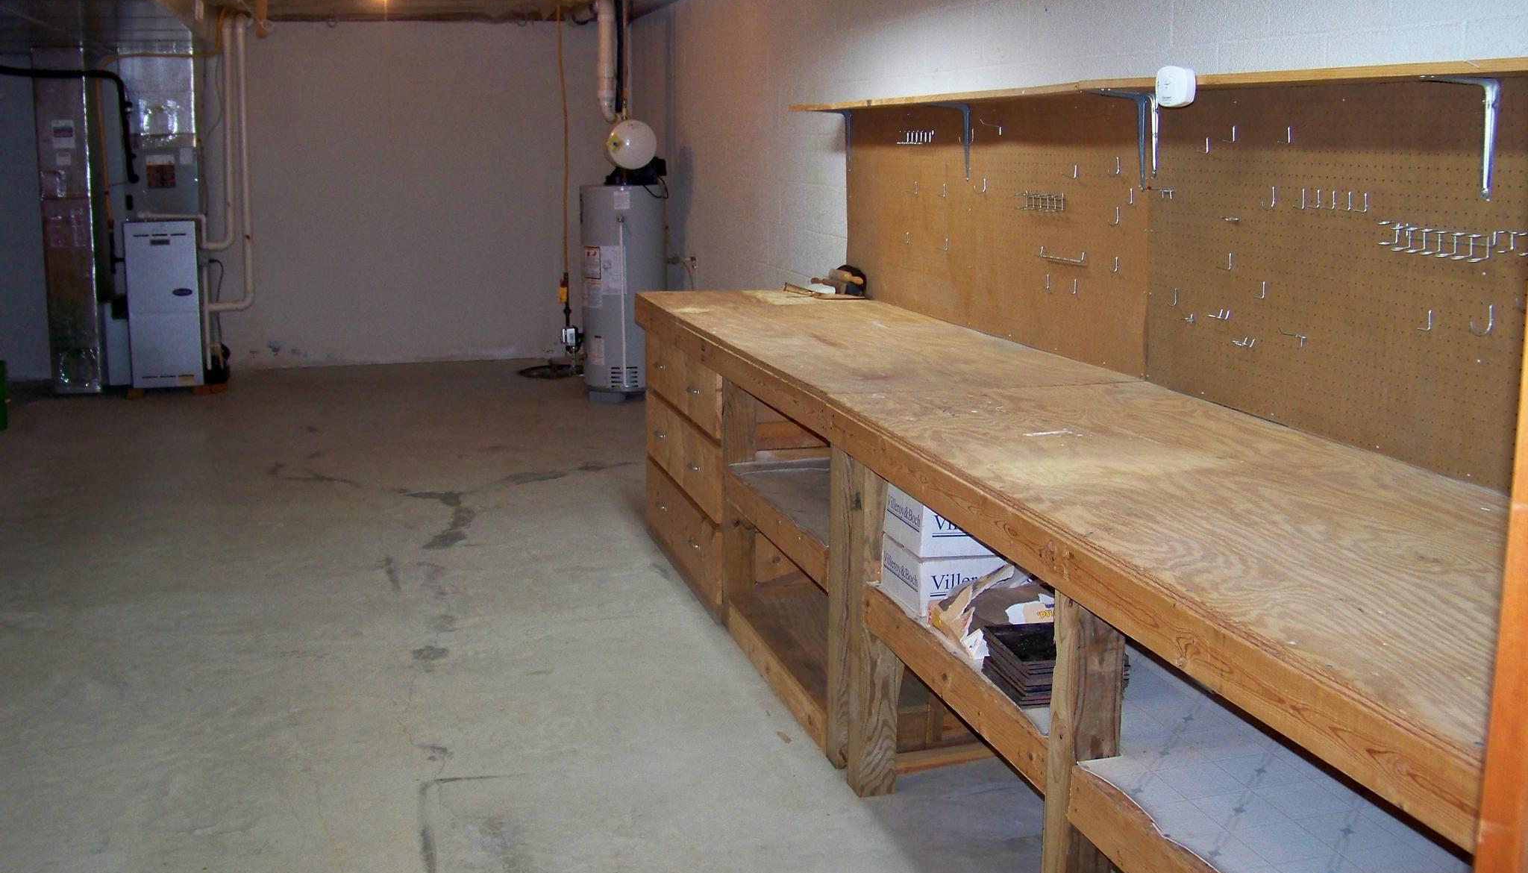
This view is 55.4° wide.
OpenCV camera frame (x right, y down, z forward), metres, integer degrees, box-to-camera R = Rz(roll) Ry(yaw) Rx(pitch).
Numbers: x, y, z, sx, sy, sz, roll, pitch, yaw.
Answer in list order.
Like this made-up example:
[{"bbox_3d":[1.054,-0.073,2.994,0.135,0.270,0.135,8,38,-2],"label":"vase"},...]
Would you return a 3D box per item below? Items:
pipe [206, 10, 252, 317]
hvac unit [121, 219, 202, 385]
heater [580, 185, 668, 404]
[{"bbox_3d":[-3.263,-1.655,8.896,0.260,1.770,0.100,-3,12,-16],"label":"pipe"},{"bbox_3d":[-3.682,-0.856,9.036,0.420,0.985,0.700,-3,12,-16],"label":"hvac unit"},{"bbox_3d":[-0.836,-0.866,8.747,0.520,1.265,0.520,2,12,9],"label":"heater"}]

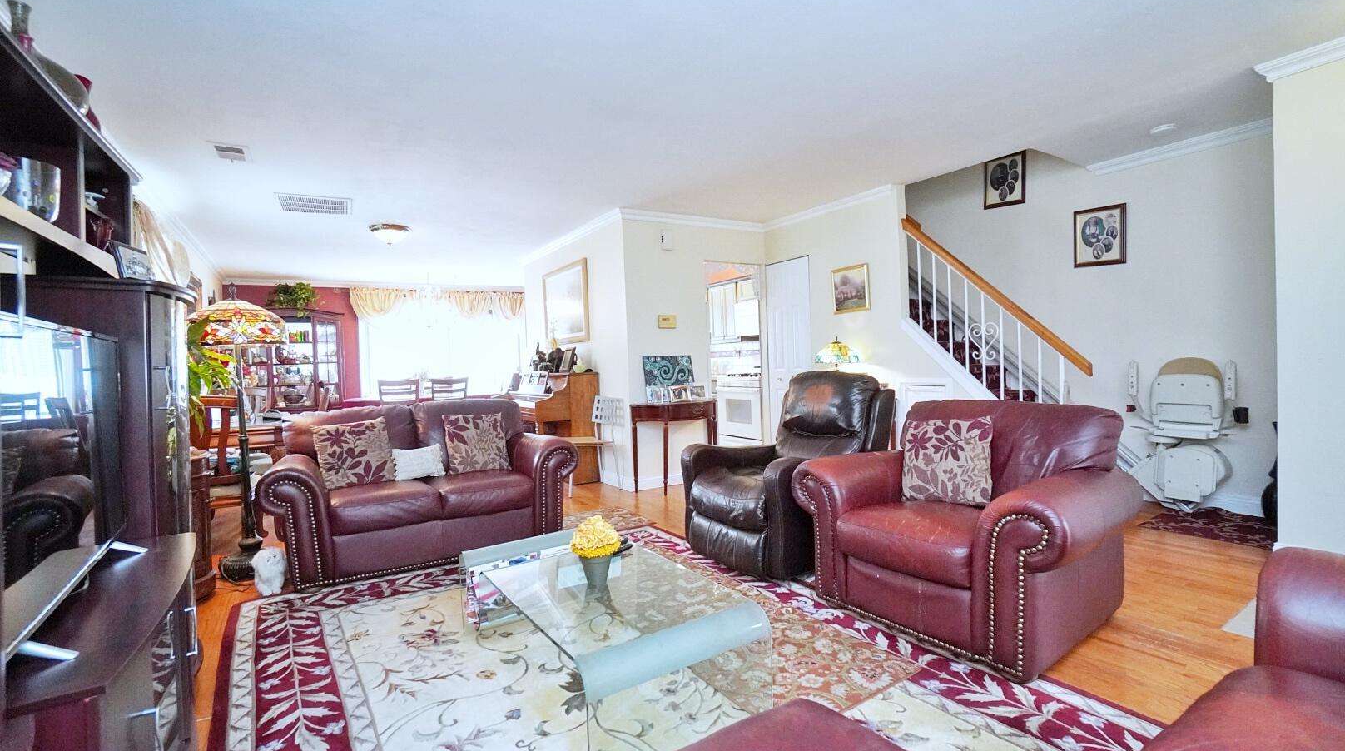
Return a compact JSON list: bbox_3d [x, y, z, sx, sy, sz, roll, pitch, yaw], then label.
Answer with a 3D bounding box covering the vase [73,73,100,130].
[{"bbox_3d":[-1.953,-0.849,1.835,0.115,0.250,0.115,-3,2,-32],"label":"vase"}]

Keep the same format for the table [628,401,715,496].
[{"bbox_3d":[0.127,0.614,4.930,0.930,0.752,0.370,-3,2,-33],"label":"table"}]

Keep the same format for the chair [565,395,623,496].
[{"bbox_3d":[-0.764,0.613,4.955,0.500,0.820,0.440,-3,2,-33],"label":"chair"}]

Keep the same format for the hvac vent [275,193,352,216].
[{"bbox_3d":[-2.696,-1.273,4.228,0.470,0.025,0.500,-4,2,-33],"label":"hvac vent"}]

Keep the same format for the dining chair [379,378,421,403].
[{"bbox_3d":[-3.232,0.564,6.612,0.450,1.015,0.530,-3,2,-33],"label":"dining chair"}]

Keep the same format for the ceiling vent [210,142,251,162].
[{"bbox_3d":[-2.490,-1.244,3.168,0.175,0.025,0.290,-4,2,-33],"label":"ceiling vent"}]

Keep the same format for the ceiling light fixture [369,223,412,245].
[{"bbox_3d":[-2.544,-1.264,5.067,0.400,0.180,0.400,-3,2,-33],"label":"ceiling light fixture"}]

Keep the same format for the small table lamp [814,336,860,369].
[{"bbox_3d":[1.347,-0.073,4.584,0.360,0.500,0.360,-3,2,-32],"label":"small table lamp"}]

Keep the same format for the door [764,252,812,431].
[{"bbox_3d":[1.140,-0.069,5.448,0.045,2.030,0.590,-3,2,-32],"label":"door"}]

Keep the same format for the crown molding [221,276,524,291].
[{"bbox_3d":[-4.165,-1.340,8.405,4.000,0.080,0.075,-3,2,-32],"label":"crown molding"}]

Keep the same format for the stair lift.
[{"bbox_3d":[3.339,0.387,3.649,0.380,0.990,0.570,-4,2,-33],"label":"stair lift"}]

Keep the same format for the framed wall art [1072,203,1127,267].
[{"bbox_3d":[3.150,-1.020,4.144,0.025,0.425,0.325,-4,2,-33],"label":"framed wall art"}]

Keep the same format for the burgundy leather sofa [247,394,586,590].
[{"bbox_3d":[-1.677,0.666,3.830,1.790,0.920,0.970,-4,2,-33],"label":"burgundy leather sofa"}]

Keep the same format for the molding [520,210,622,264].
[{"bbox_3d":[-1.135,-1.379,5.820,0.070,0.075,2.600,-4,2,-33],"label":"molding"}]

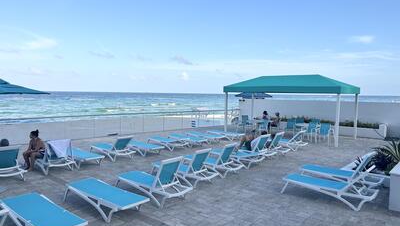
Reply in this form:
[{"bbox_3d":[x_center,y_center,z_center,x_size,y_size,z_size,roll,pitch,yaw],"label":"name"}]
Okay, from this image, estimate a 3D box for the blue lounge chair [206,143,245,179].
[{"bbox_3d":[0.338,1.229,8.445,1.796,0.888,0.671,4,5,40],"label":"blue lounge chair"}]

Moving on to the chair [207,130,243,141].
[{"bbox_3d":[1.190,1.090,14.415,1.920,0.370,0.700,4,5,41],"label":"chair"}]

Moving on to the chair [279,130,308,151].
[{"bbox_3d":[3.339,1.046,12.042,1.830,0.800,0.700,4,5,41],"label":"chair"}]

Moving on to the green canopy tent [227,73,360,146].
[{"bbox_3d":[4.577,-0.352,15.636,6.050,3.170,3.150,4,5,41],"label":"green canopy tent"}]

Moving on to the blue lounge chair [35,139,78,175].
[{"bbox_3d":[-4.249,1.135,8.495,1.830,0.900,0.700,4,5,41],"label":"blue lounge chair"}]

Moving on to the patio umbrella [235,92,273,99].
[{"bbox_3d":[3.924,-1.426,21.750,2.720,0.750,2.720,1,4,0],"label":"patio umbrella"}]

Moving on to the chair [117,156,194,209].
[{"bbox_3d":[-0.999,1.292,6.316,1.830,0.930,0.700,4,5,41],"label":"chair"}]

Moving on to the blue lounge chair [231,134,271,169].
[{"bbox_3d":[1.326,1.139,9.655,1.796,0.937,0.750,4,5,41],"label":"blue lounge chair"}]

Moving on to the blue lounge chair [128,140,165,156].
[{"bbox_3d":[-2.154,1.282,11.033,1.835,0.375,0.671,4,5,39],"label":"blue lounge chair"}]

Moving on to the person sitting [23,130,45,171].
[{"bbox_3d":[-4.655,0.992,8.460,0.660,1.180,0.460,-1,4,-30],"label":"person sitting"}]

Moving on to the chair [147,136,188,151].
[{"bbox_3d":[-1.279,1.180,11.895,1.880,0.450,0.700,4,5,41],"label":"chair"}]

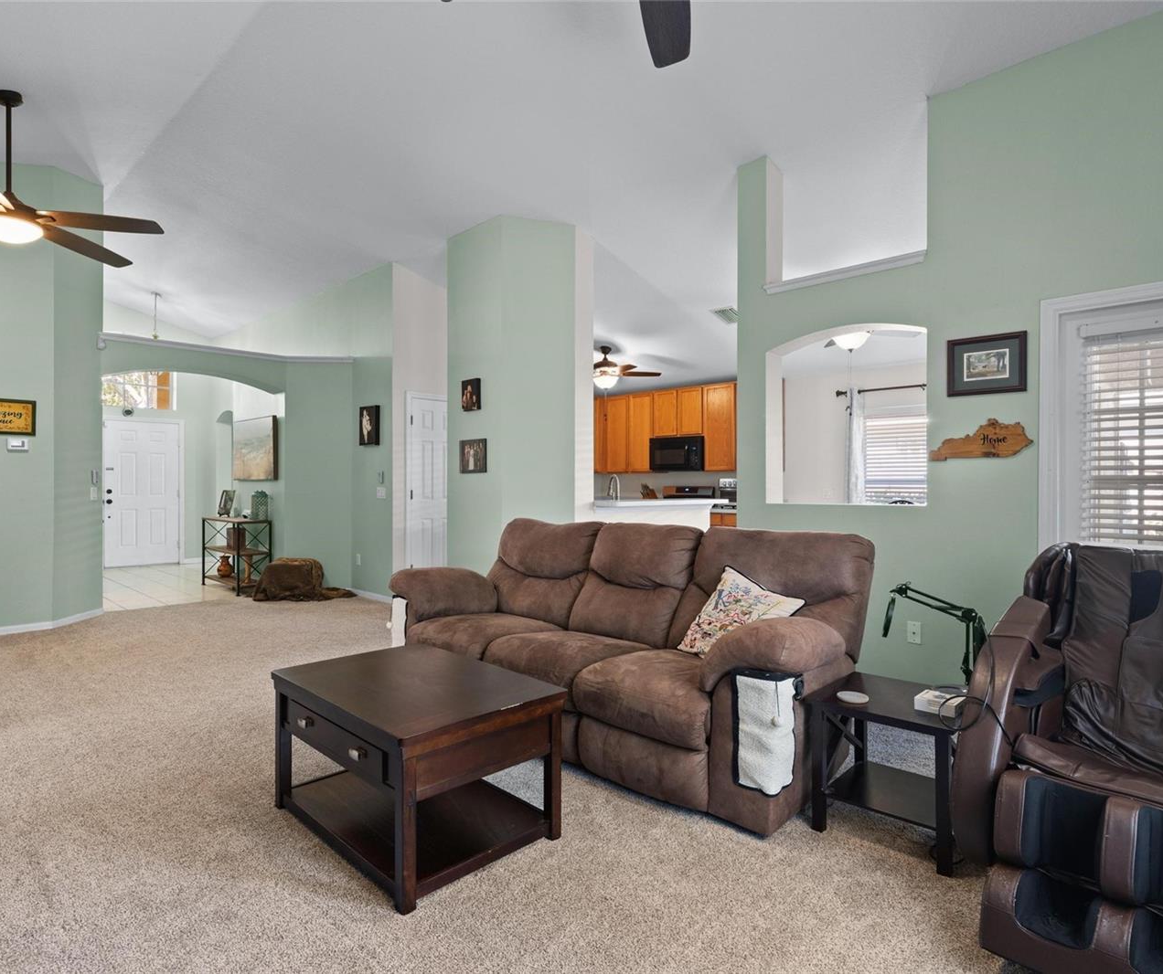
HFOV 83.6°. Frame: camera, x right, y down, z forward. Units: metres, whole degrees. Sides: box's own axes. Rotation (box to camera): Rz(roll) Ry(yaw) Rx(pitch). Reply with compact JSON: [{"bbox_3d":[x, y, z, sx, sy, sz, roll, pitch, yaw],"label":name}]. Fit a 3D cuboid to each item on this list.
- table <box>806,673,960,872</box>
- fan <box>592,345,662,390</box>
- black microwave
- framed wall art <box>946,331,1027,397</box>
[{"bbox_3d":[1.104,0.958,2.269,0.450,0.445,0.460,0,0,41],"label":"table"},{"bbox_3d":[0.285,-1.385,7.560,1.310,0.510,1.310,0,0,42],"label":"fan"},{"bbox_3d":[1.264,-0.385,7.893,0.760,0.420,0.400,0,0,42],"label":"black microwave"},{"bbox_3d":[2.171,-0.648,3.487,0.370,0.315,0.025,0,0,42],"label":"framed wall art"}]

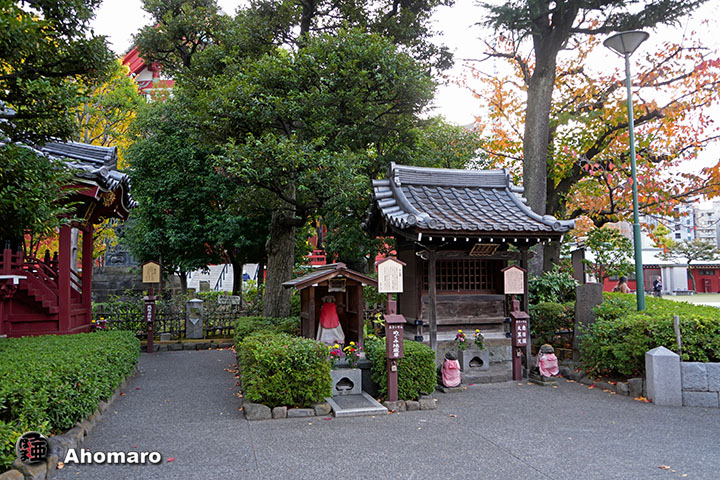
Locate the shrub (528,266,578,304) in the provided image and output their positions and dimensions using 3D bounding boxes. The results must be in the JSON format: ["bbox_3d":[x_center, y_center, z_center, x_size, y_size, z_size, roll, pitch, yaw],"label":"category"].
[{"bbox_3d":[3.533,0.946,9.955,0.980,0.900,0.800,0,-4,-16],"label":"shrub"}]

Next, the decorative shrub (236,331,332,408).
[{"bbox_3d":[-0.950,1.564,6.608,1.000,0.740,0.880,0,-4,-16],"label":"decorative shrub"}]

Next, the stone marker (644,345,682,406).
[{"bbox_3d":[3.674,1.632,6.535,0.300,0.670,0.300,-2,-5,16],"label":"stone marker"}]

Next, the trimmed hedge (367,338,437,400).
[{"bbox_3d":[0.508,1.629,6.850,0.760,0.690,0.820,1,-5,-14],"label":"trimmed hedge"}]

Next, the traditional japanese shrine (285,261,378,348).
[{"bbox_3d":[-0.417,1.000,7.900,1.220,1.310,1.050,0,-4,-17],"label":"traditional japanese shrine"}]

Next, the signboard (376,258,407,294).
[{"bbox_3d":[0.370,0.411,6.384,0.355,0.430,0.100,0,-5,-12],"label":"signboard"}]

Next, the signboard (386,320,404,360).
[{"bbox_3d":[0.418,1.156,6.305,0.220,0.470,0.170,0,-5,-12],"label":"signboard"}]

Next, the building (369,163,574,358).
[{"bbox_3d":[1.570,0.459,9.110,2.650,3.450,2.900,1,-5,-15],"label":"building"}]

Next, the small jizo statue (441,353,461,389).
[{"bbox_3d":[1.243,1.769,7.371,0.270,0.490,0.260,1,-5,-15],"label":"small jizo statue"}]

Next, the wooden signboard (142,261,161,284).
[{"bbox_3d":[-4.332,0.671,11.234,0.380,0.510,0.090,0,-4,-16],"label":"wooden signboard"}]

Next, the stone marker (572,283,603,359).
[{"bbox_3d":[3.788,1.356,8.974,0.470,1.260,0.200,0,-4,-8],"label":"stone marker"}]

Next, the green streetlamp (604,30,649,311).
[{"bbox_3d":[4.422,-0.617,8.672,0.730,5.480,0.730,0,-5,0],"label":"green streetlamp"}]

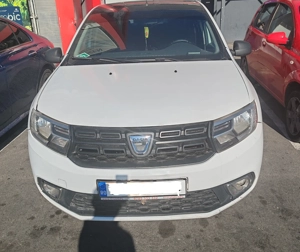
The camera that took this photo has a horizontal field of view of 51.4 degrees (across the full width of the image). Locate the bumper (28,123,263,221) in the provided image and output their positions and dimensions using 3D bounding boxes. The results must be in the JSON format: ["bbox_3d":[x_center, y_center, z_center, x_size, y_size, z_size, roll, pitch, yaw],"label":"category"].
[{"bbox_3d":[-0.038,0.279,2.116,1.700,0.560,0.520,-1,21,2],"label":"bumper"}]

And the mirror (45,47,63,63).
[{"bbox_3d":[-0.928,-0.692,3.040,0.200,0.145,0.130,-1,21,2],"label":"mirror"}]

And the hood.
[{"bbox_3d":[-0.046,-0.260,2.260,1.500,0.260,1.000,-1,21,2],"label":"hood"}]

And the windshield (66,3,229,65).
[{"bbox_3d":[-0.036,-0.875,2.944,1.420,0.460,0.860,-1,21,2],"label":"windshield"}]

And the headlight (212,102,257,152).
[{"bbox_3d":[0.571,-0.003,2.005,0.370,0.240,0.360,-1,21,2],"label":"headlight"}]

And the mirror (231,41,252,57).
[{"bbox_3d":[0.870,-0.738,2.972,0.200,0.145,0.130,-1,21,2],"label":"mirror"}]

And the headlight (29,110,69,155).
[{"bbox_3d":[-0.667,0.029,2.052,0.370,0.240,0.360,-1,21,2],"label":"headlight"}]

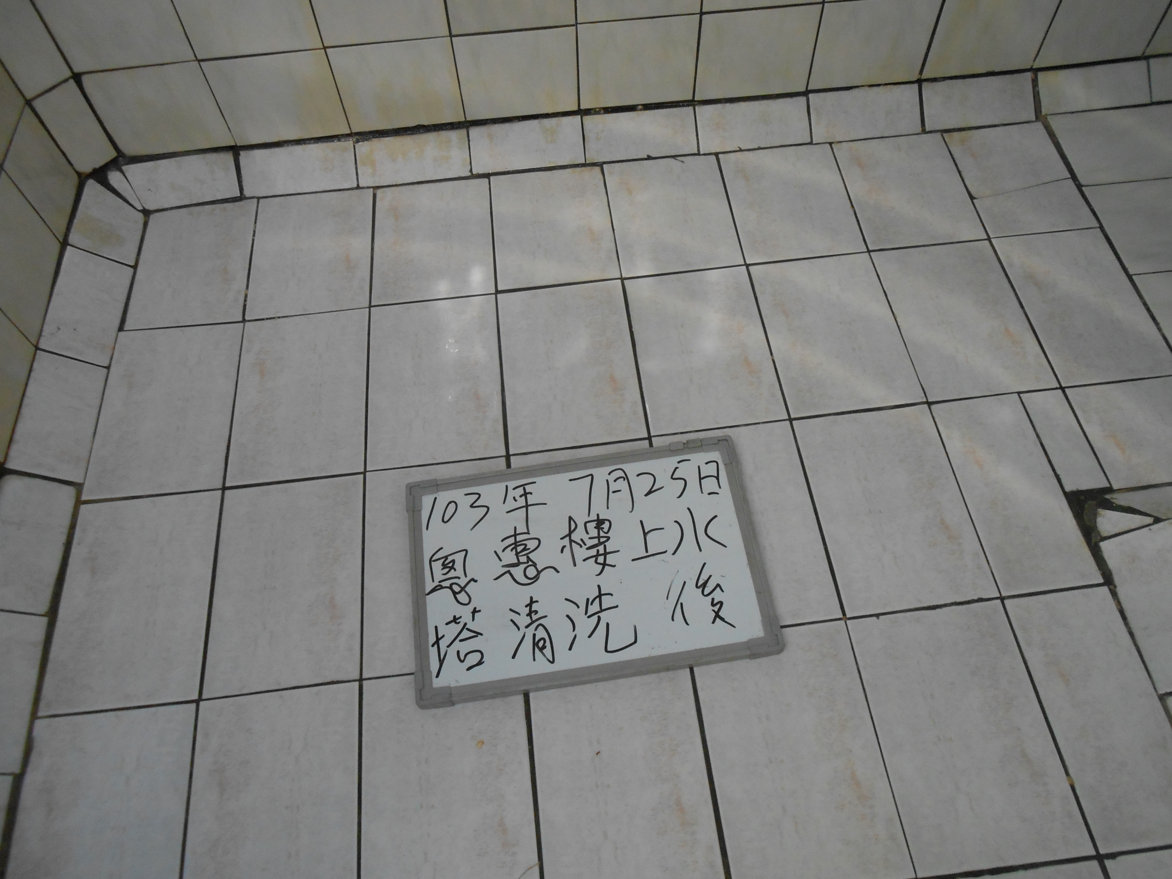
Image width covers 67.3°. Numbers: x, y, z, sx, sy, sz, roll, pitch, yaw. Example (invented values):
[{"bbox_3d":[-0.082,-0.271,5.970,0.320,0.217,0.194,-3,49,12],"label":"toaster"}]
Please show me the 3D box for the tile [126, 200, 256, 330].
[{"bbox_3d":[-0.657,-0.294,1.484,0.185,0.010,0.269,-7,58,-2],"label":"tile"}]

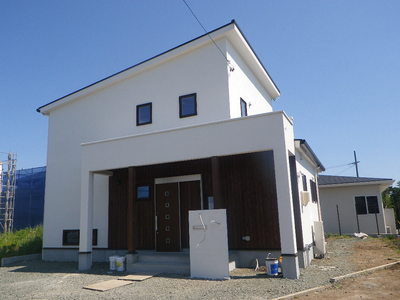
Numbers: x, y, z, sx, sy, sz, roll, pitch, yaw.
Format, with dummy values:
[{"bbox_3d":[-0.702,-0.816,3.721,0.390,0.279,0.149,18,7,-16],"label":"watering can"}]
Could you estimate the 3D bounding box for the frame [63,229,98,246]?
[{"bbox_3d":[-4.367,3.196,11.765,1.645,0.572,0.100,-7,-12,24],"label":"frame"}]

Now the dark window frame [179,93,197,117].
[{"bbox_3d":[-0.383,-1.456,10.698,0.635,0.766,0.100,-7,-12,24],"label":"dark window frame"}]

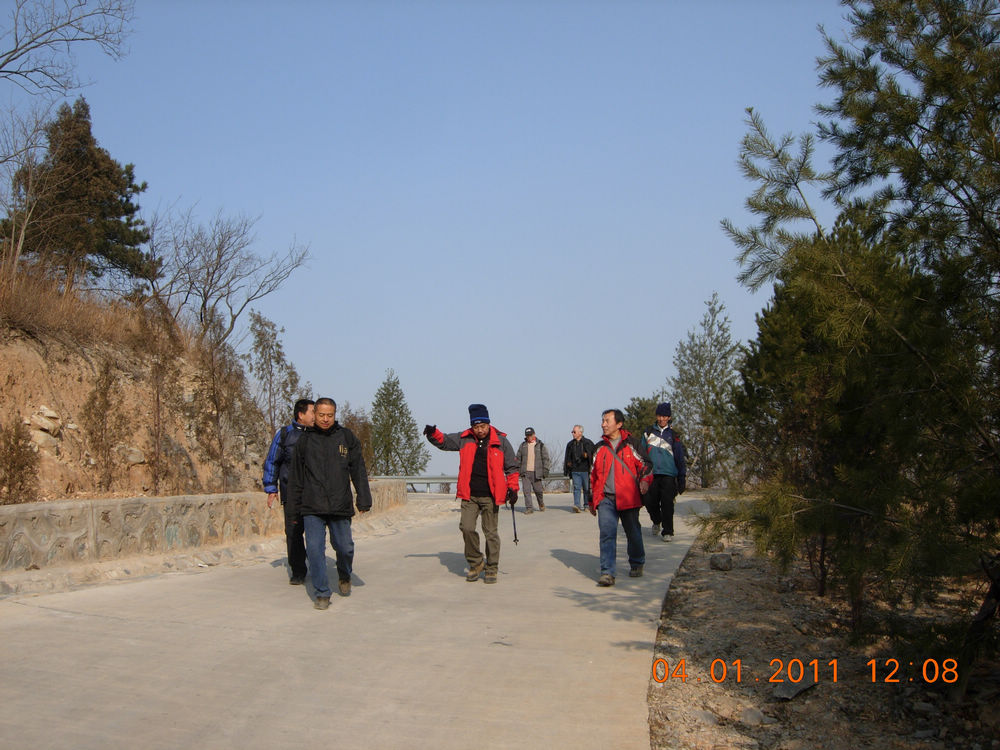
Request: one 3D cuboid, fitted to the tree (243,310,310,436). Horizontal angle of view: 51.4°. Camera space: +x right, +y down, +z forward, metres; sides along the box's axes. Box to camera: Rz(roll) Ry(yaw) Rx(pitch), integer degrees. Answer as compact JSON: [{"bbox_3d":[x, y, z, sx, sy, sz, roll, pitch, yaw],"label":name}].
[{"bbox_3d":[-4.641,0.362,21.500,1.360,3.390,1.300,0,-2,0],"label":"tree"}]

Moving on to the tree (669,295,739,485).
[{"bbox_3d":[5.772,0.440,29.500,2.100,5.560,2.100,0,-2,0],"label":"tree"}]

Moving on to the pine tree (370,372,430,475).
[{"bbox_3d":[-3.881,2.044,39.000,2.400,4.580,2.300,0,-2,0],"label":"pine tree"}]

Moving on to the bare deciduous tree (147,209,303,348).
[{"bbox_3d":[-5.592,-1.974,21.500,3.270,2.850,2.600,0,-2,0],"label":"bare deciduous tree"}]

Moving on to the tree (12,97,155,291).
[{"bbox_3d":[-8.048,-3.452,20.000,2.810,3.810,2.600,0,-2,0],"label":"tree"}]

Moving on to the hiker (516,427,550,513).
[{"bbox_3d":[0.670,1.882,20.500,0.650,1.700,0.450,0,-3,9],"label":"hiker"}]

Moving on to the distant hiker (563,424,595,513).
[{"bbox_3d":[1.540,1.839,20.400,0.630,1.720,0.450,-1,-3,11],"label":"distant hiker"}]

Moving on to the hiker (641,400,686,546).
[{"bbox_3d":[2.080,1.233,13.150,0.580,1.760,0.480,0,-3,9],"label":"hiker"}]

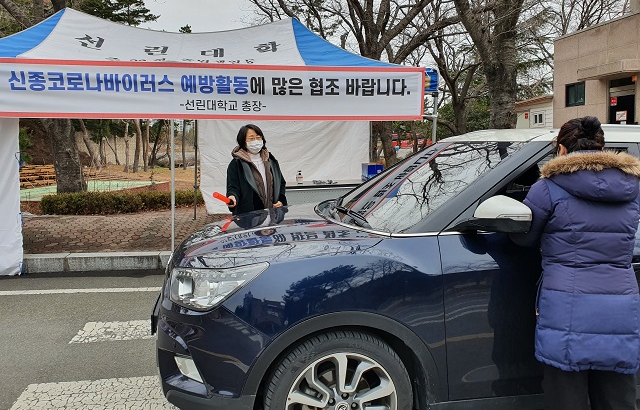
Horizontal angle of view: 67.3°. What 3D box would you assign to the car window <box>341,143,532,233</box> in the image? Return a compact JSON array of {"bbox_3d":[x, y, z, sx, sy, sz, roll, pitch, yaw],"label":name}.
[{"bbox_3d":[0.564,-0.168,2.927,0.940,0.130,1.380,-33,10,-4],"label":"car window"}]

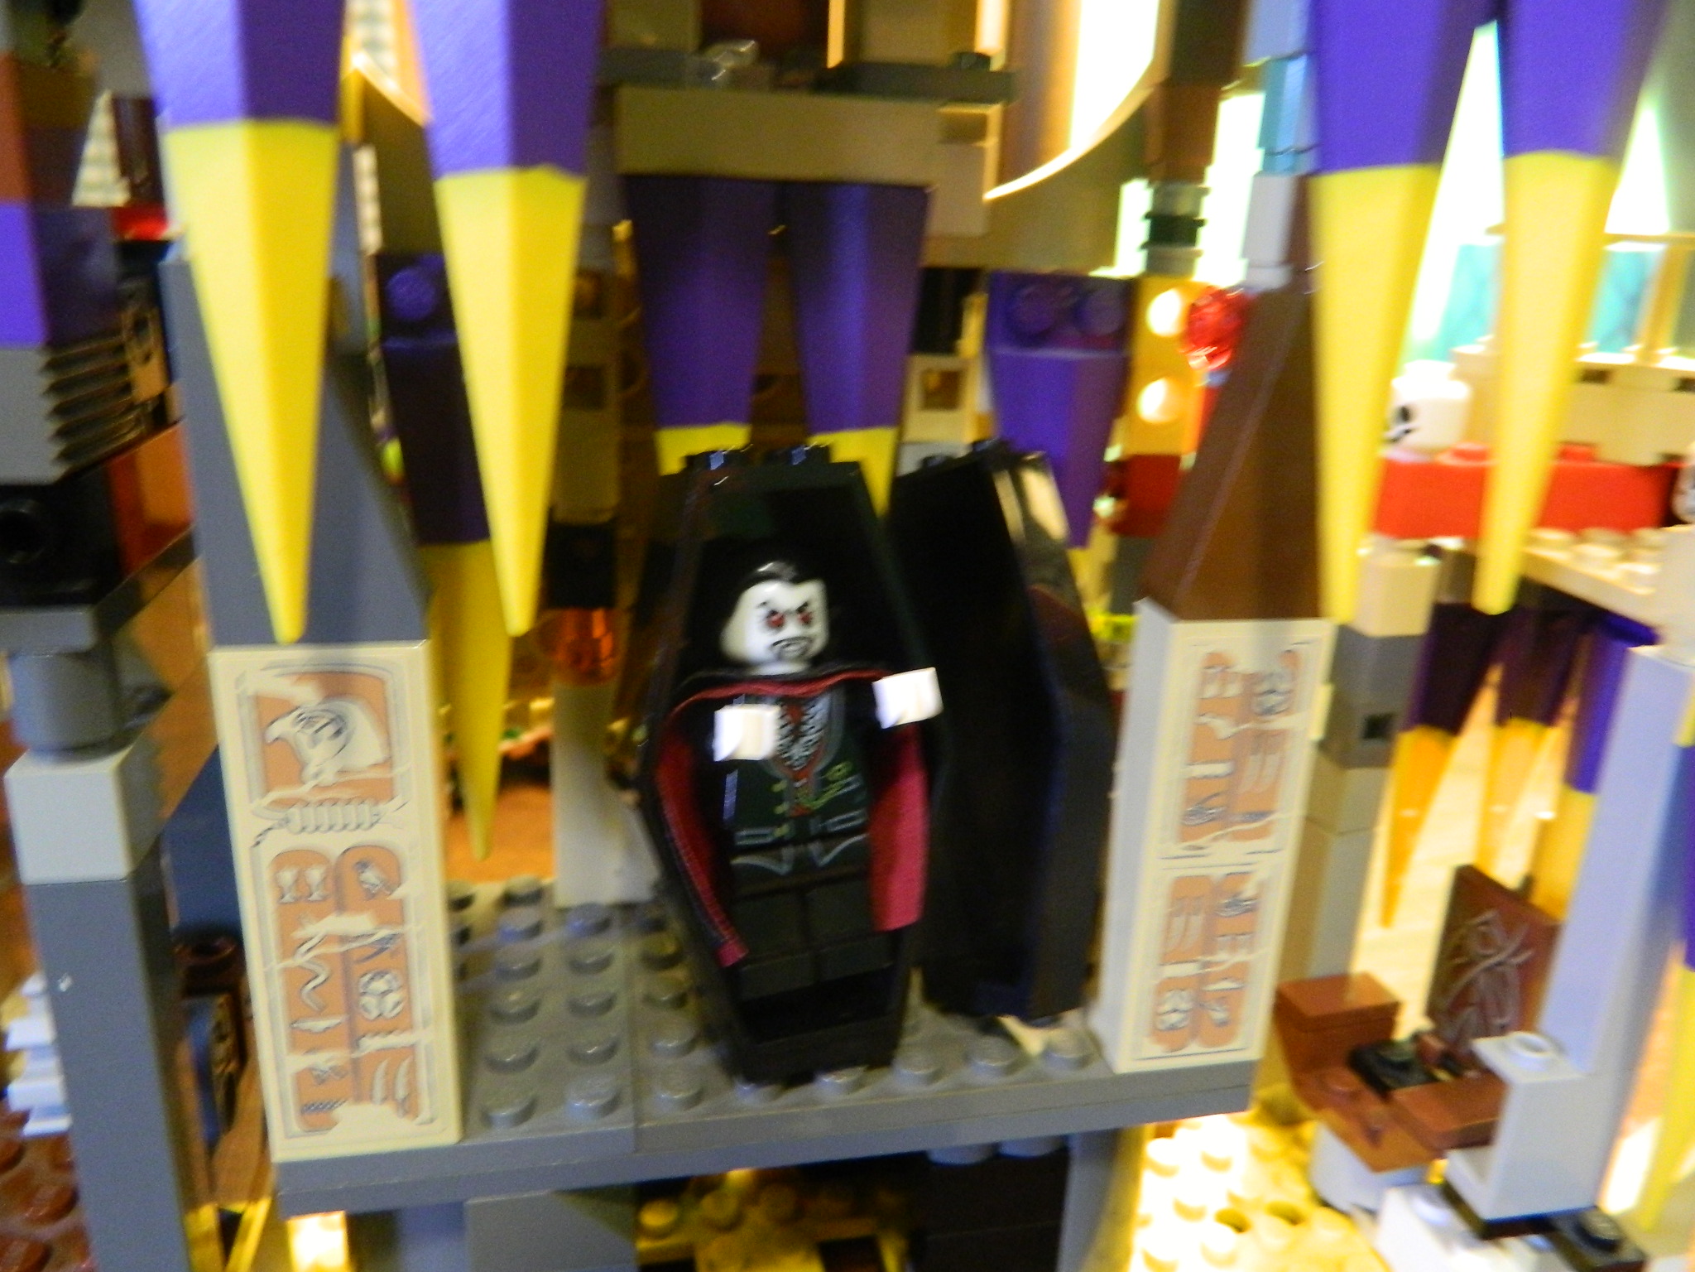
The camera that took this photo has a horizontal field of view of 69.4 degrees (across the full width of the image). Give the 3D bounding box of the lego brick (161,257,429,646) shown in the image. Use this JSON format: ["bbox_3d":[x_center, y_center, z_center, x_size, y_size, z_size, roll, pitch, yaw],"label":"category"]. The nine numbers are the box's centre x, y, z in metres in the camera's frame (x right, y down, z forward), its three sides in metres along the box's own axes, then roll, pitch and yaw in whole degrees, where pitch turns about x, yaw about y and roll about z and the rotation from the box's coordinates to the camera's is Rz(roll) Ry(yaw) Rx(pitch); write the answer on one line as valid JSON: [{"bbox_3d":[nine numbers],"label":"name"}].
[{"bbox_3d":[-0.041,-0.014,0.095,0.016,0.029,0.008,-1,18,-12],"label":"lego brick"}]

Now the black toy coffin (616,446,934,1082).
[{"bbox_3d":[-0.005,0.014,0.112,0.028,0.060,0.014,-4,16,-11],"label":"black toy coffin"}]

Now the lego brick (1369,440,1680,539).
[{"bbox_3d":[0.079,-0.018,0.155,0.048,0.011,0.008,-1,18,-12],"label":"lego brick"}]

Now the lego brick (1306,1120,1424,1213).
[{"bbox_3d":[0.073,0.075,0.174,0.008,0.009,0.014,-1,18,-12],"label":"lego brick"}]

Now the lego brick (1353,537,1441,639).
[{"bbox_3d":[0.076,-0.007,0.171,0.008,0.011,0.008,-1,18,-12],"label":"lego brick"}]

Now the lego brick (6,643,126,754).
[{"bbox_3d":[-0.064,0.005,0.100,0.008,0.010,0.008,-2,18,-12],"label":"lego brick"}]

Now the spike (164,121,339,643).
[{"bbox_3d":[-0.040,-0.016,0.085,0.010,0.035,0.009,-1,18,-12],"label":"spike"}]

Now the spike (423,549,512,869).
[{"bbox_3d":[-0.041,0.008,0.135,0.010,0.037,0.010,-2,18,-12],"label":"spike"}]

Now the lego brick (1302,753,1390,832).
[{"bbox_3d":[0.070,0.021,0.171,0.008,0.010,0.008,-2,18,-12],"label":"lego brick"}]

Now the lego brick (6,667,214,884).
[{"bbox_3d":[-0.067,0.011,0.116,0.008,0.010,0.032,-1,18,-12],"label":"lego brick"}]

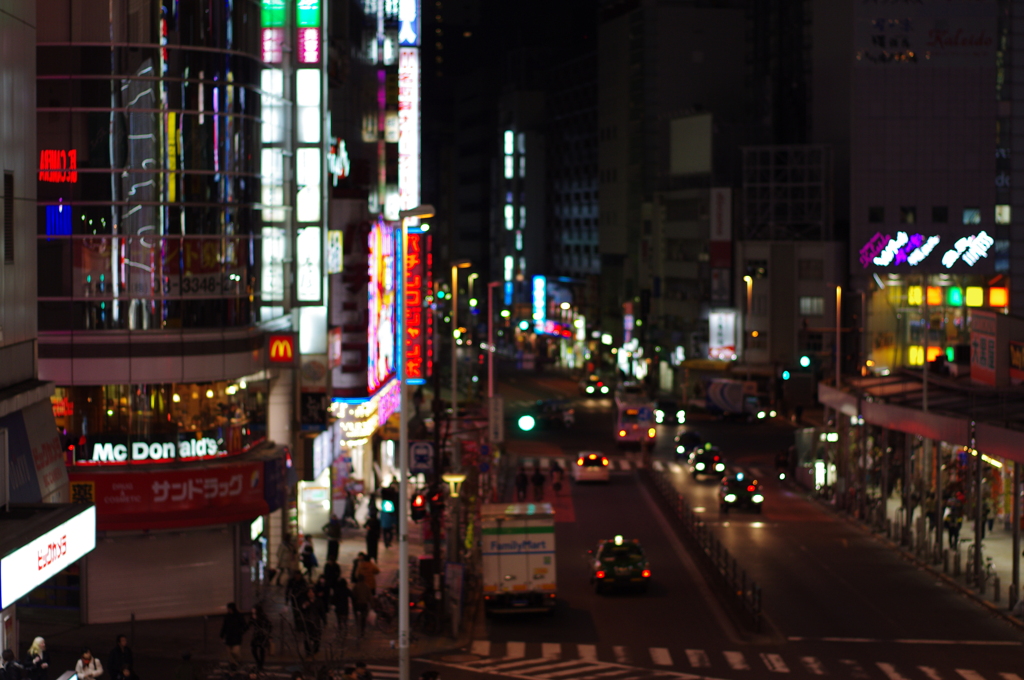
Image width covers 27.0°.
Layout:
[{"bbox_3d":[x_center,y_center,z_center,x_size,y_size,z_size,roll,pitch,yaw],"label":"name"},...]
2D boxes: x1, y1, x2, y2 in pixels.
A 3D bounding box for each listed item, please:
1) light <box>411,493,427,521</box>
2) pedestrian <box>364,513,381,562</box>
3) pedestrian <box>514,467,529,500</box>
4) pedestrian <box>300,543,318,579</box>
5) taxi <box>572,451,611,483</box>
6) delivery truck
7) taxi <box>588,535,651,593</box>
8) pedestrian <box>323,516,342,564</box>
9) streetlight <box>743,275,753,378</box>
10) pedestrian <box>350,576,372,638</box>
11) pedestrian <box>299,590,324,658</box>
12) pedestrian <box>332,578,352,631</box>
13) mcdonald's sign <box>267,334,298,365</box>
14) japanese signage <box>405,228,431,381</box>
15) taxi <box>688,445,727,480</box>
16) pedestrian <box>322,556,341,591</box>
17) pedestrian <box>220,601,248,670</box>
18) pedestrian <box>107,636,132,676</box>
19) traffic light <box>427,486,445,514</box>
[{"bbox_3d":[-2.728,4.899,62.500,0.420,0.780,0.380,0,2,6],"label":"light"},{"bbox_3d":[-4.884,6.926,74.600,0.400,1.720,0.500,-1,2,-37],"label":"pedestrian"},{"bbox_3d":[0.428,6.511,96.000,0.500,1.600,0.360,0,2,0],"label":"pedestrian"},{"bbox_3d":[-6.793,7.346,71.300,0.450,1.620,0.520,1,2,24],"label":"pedestrian"},{"bbox_3d":[4.072,6.404,109.249,1.700,1.500,4.500,0,2,0],"label":"taxi"},{"bbox_3d":[0.196,6.564,64.300,2.150,2.980,5.300,1,2,-1],"label":"delivery truck"},{"bbox_3d":[3.688,7.449,72.499,1.700,1.600,4.600,0,2,0],"label":"taxi"},{"bbox_3d":[-6.277,6.986,74.500,0.540,1.640,0.400,0,2,6],"label":"pedestrian"},{"bbox_3d":[18.830,0.359,170.000,0.450,11.200,1.000,1,3,24],"label":"streetlight"},{"bbox_3d":[-4.083,7.243,57.800,0.550,1.690,0.420,0,3,-6],"label":"pedestrian"},{"bbox_3d":[-5.486,7.703,58.300,0.600,1.780,0.480,0,2,0],"label":"pedestrian"},{"bbox_3d":[-4.893,7.664,61.500,0.540,1.600,0.430,0,2,0],"label":"pedestrian"},{"bbox_3d":[-7.702,0.336,71.500,1.080,1.020,0.300,0,2,0],"label":"mcdonald's sign"},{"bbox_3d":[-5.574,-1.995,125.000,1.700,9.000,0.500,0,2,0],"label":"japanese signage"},{"bbox_3d":[10.134,6.303,111.299,1.700,1.580,4.600,0,2,0],"label":"taxi"},{"bbox_3d":[-5.238,7.115,62.000,0.500,1.680,0.380,0,3,-3],"label":"pedestrian"},{"bbox_3d":[-7.412,7.864,56.700,0.600,1.730,0.470,1,2,30],"label":"pedestrian"},{"bbox_3d":[-8.765,7.466,47.700,0.540,1.720,0.360,-1,3,-24],"label":"pedestrian"},{"bbox_3d":[-2.151,4.557,60.300,0.450,0.780,0.450,1,2,18],"label":"traffic light"}]

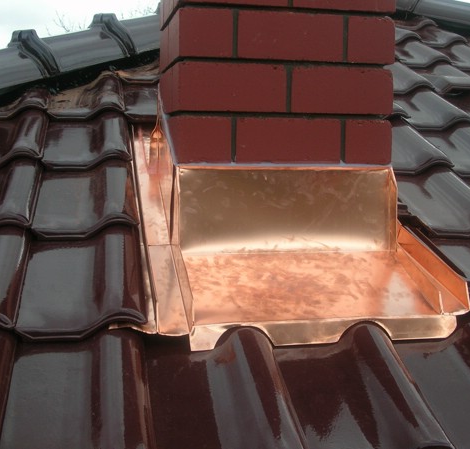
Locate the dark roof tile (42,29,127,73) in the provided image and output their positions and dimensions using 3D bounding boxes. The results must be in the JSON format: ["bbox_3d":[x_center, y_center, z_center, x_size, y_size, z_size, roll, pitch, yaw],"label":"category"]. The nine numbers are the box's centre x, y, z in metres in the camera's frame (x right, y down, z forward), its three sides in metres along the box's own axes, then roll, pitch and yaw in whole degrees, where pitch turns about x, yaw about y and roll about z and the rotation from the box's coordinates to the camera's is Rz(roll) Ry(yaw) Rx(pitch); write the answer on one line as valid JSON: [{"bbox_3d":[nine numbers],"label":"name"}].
[{"bbox_3d":[-0.604,-0.637,2.842,0.235,0.112,0.365,5,23,35],"label":"dark roof tile"}]

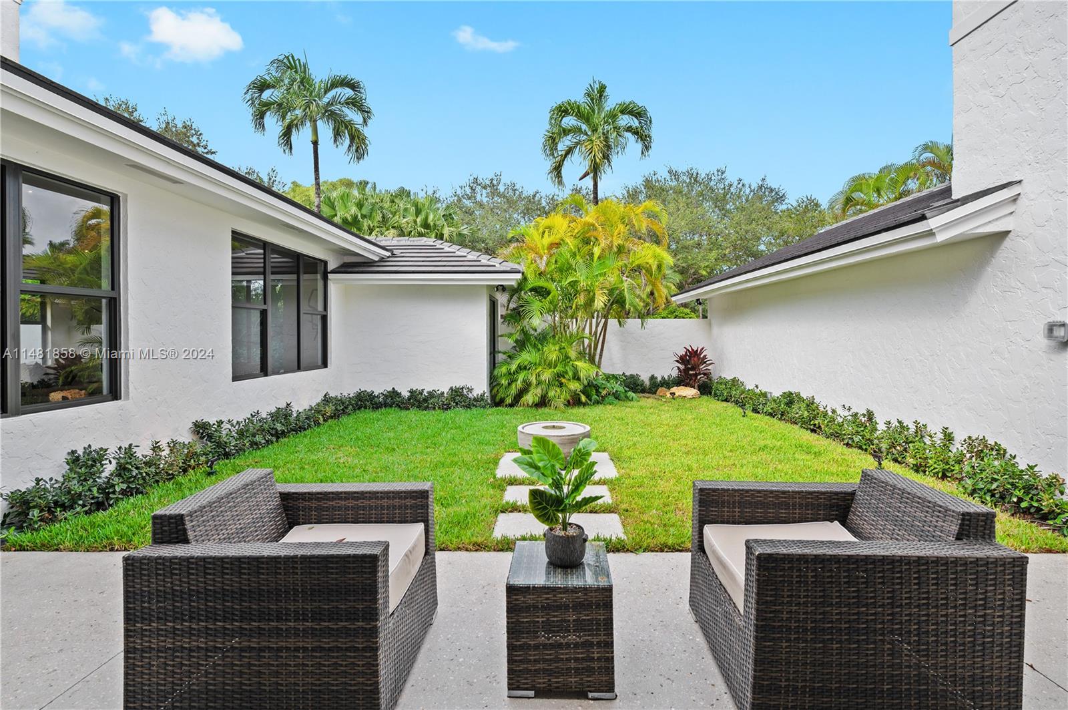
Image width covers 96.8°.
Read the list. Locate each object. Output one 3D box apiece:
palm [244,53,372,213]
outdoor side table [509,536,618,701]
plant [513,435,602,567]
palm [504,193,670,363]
[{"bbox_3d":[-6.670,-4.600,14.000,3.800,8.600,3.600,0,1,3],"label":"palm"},{"bbox_3d":[0.109,1.070,1.972,0.402,0.432,0.392,0,1,3],"label":"outdoor side table"},{"bbox_3d":[0.101,0.592,1.940,0.375,0.515,0.340,0,1,3],"label":"plant"},{"bbox_3d":[1.090,-1.260,9.900,3.600,4.100,3.200,0,1,3],"label":"palm"}]

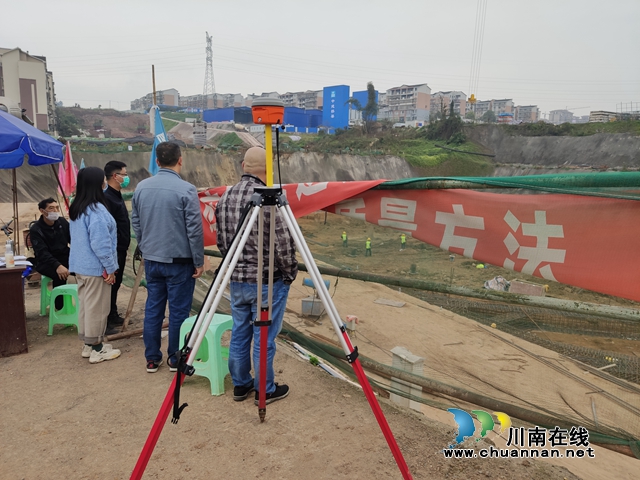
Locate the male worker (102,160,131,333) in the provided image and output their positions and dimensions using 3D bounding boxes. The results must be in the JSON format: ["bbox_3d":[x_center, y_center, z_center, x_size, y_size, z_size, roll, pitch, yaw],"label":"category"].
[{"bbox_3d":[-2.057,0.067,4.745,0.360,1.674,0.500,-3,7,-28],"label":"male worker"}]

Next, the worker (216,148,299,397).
[{"bbox_3d":[-0.422,0.232,3.244,0.540,1.686,0.380,2,6,18],"label":"worker"}]

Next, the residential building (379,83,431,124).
[{"bbox_3d":[48.193,-77.448,274.091,24.000,21.500,13.000,6,8,43],"label":"residential building"}]

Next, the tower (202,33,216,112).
[{"bbox_3d":[-61.253,-92.035,267.308,8.000,45.500,9.500,2,6,10],"label":"tower"}]

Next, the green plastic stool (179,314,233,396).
[{"bbox_3d":[-0.763,0.817,3.497,0.360,0.460,0.360,4,7,29],"label":"green plastic stool"}]

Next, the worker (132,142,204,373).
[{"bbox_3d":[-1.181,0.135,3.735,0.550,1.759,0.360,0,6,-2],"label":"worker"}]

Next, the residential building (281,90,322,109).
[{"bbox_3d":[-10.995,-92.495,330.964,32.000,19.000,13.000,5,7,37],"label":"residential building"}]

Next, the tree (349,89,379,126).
[{"bbox_3d":[11.300,-34.300,125.000,7.800,10.800,6.500,0,6,0],"label":"tree"}]

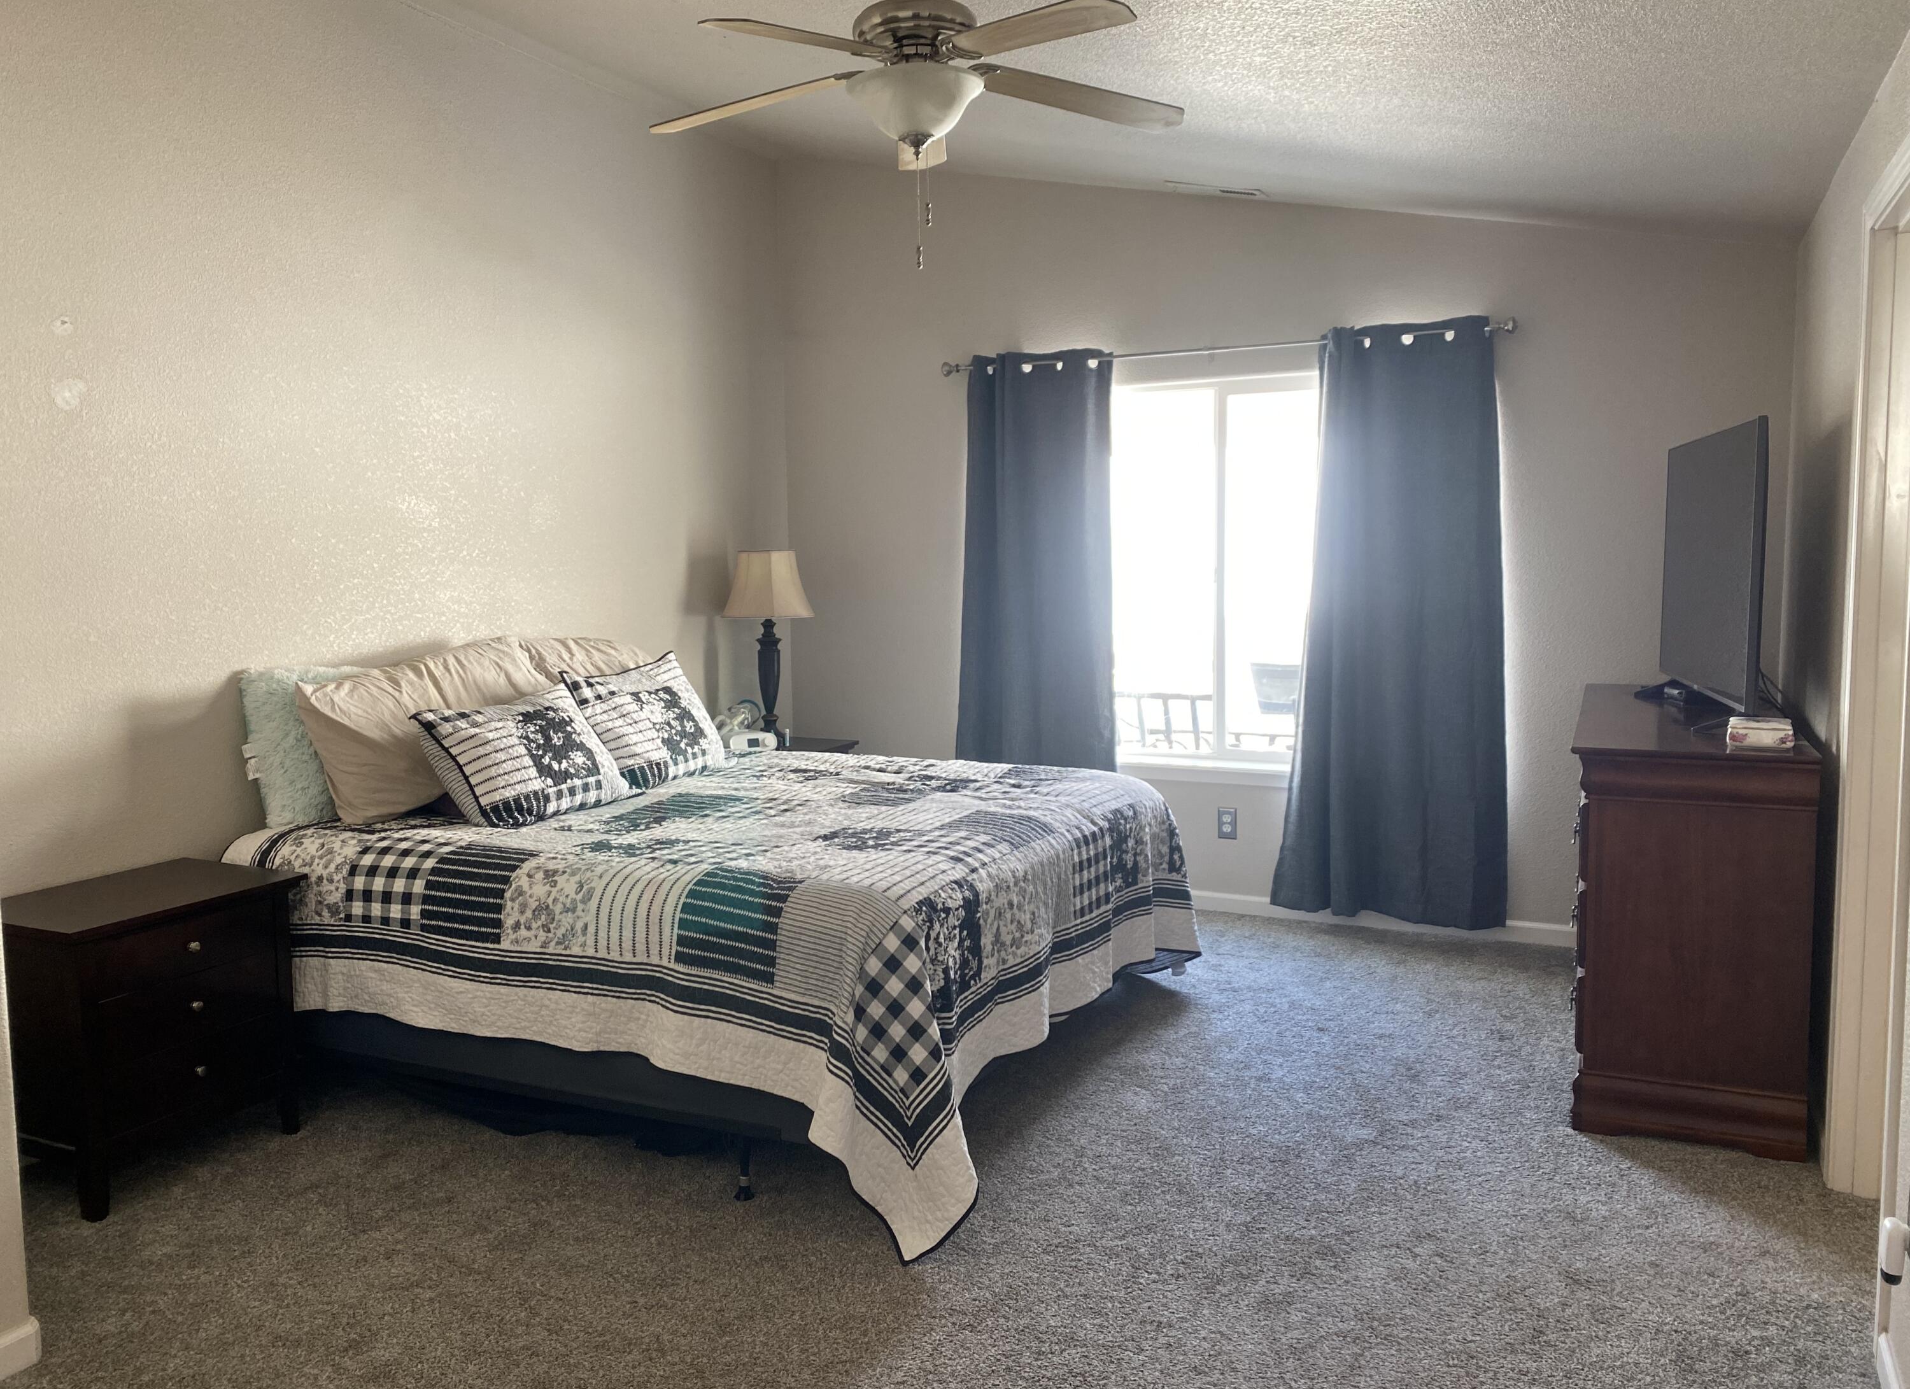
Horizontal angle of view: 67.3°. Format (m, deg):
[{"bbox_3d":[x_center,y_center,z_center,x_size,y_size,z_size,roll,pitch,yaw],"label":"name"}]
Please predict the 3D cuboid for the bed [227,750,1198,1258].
[{"bbox_3d":[-0.593,0.665,4.247,2.126,0.705,2.078,2,6,26],"label":"bed"}]

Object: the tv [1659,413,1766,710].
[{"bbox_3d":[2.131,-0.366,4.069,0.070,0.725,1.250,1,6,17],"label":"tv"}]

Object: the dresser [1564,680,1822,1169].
[{"bbox_3d":[2.046,0.524,4.064,0.529,0.927,1.649,2,6,26],"label":"dresser"}]

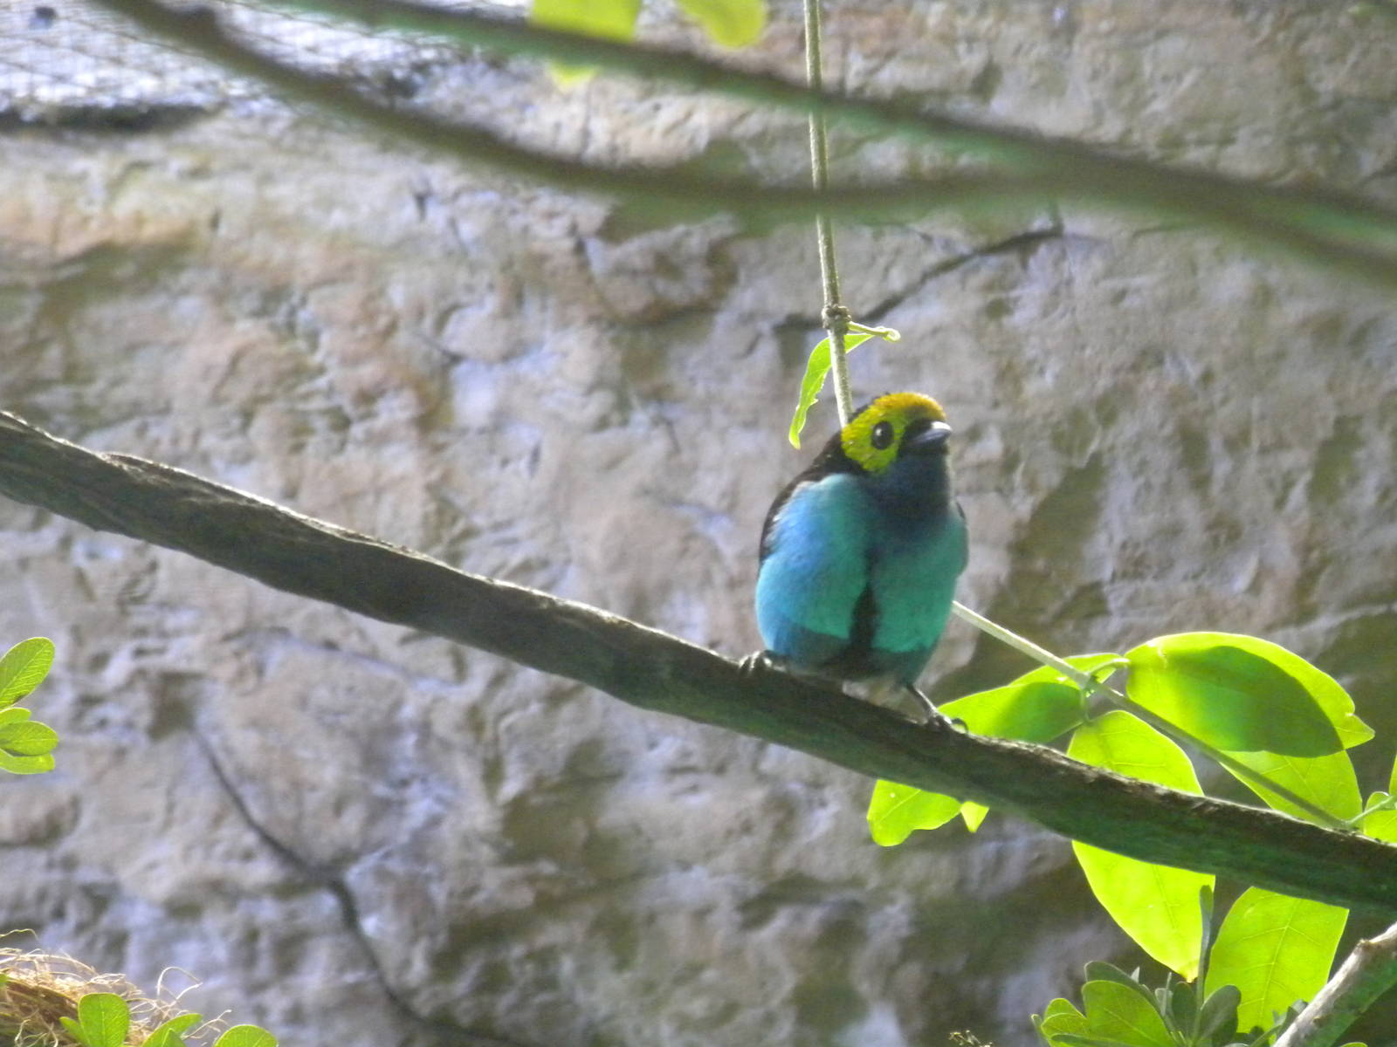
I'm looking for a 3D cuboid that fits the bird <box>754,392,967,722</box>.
[{"bbox_3d":[0.044,0.010,2.830,0.057,0.090,0.080,1,-4,-19],"label":"bird"}]

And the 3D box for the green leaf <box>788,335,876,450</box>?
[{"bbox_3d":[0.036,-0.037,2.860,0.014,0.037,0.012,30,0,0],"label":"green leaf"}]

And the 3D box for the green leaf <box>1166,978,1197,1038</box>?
[{"bbox_3d":[0.132,0.132,2.850,0.009,0.018,0.007,6,0,0],"label":"green leaf"}]

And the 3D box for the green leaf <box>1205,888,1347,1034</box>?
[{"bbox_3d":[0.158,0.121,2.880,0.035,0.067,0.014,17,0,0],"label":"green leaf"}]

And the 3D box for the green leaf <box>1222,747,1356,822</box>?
[{"bbox_3d":[0.160,0.063,2.880,0.034,0.060,0.016,-37,0,0],"label":"green leaf"}]

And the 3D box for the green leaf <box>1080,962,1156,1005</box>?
[{"bbox_3d":[0.116,0.127,2.850,0.030,0.013,0.010,41,0,0],"label":"green leaf"}]

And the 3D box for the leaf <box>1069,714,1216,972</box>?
[{"bbox_3d":[0.121,0.088,2.880,0.039,0.077,0.016,-20,0,0],"label":"leaf"}]

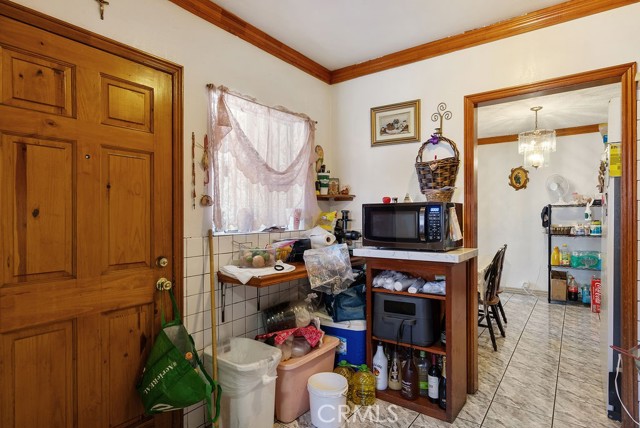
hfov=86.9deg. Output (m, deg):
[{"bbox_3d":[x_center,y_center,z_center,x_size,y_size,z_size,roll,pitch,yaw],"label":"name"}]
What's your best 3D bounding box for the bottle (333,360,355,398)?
[{"bbox_3d":[0.171,1.120,2.310,0.150,0.260,0.150,0,0,37],"label":"bottle"}]

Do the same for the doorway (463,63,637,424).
[{"bbox_3d":[1.407,0.210,2.164,0.895,2.080,0.130,0,0,37],"label":"doorway"}]

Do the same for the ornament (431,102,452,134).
[{"bbox_3d":[0.885,-0.690,2.463,0.160,0.250,0.050,0,0,37],"label":"ornament"}]

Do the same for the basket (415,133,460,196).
[{"bbox_3d":[0.834,-0.346,2.390,0.300,0.440,0.220,0,0,37],"label":"basket"}]

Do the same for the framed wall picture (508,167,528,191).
[{"bbox_3d":[3.102,-0.558,5.269,0.270,0.380,0.030,0,0,37],"label":"framed wall picture"}]

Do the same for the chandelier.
[{"bbox_3d":[2.571,-0.896,4.000,0.380,0.730,0.380,0,0,37],"label":"chandelier"}]

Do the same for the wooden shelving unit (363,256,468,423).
[{"bbox_3d":[0.646,0.772,2.296,0.580,0.955,0.310,0,0,37],"label":"wooden shelving unit"}]

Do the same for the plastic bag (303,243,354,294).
[{"bbox_3d":[0.055,0.350,2.170,0.280,0.300,0.160,-12,-6,17],"label":"plastic bag"}]

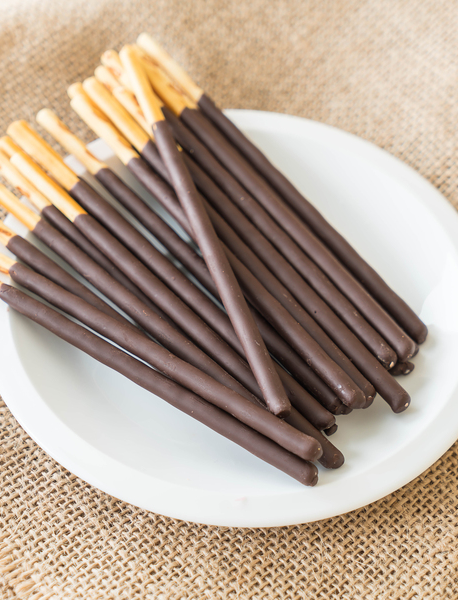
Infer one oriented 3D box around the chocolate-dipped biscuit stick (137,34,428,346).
[{"bbox_3d":[0.015,-0.037,0.548,0.006,0.006,0.139,-31,67,-24],"label":"chocolate-dipped biscuit stick"}]

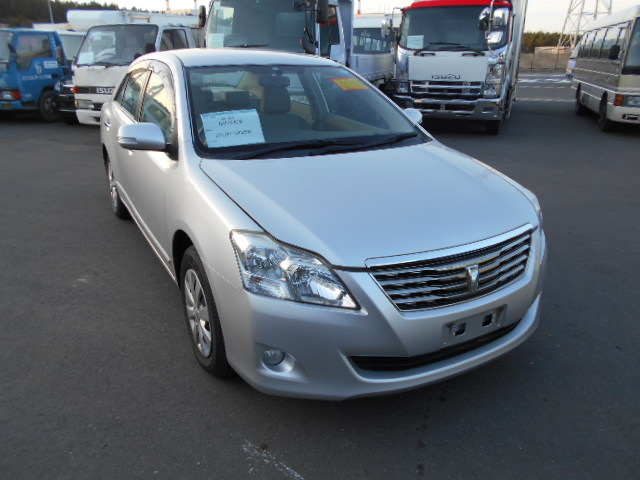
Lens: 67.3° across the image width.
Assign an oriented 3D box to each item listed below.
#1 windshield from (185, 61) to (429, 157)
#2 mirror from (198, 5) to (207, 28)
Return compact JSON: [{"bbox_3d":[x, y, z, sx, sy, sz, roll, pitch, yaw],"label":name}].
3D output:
[{"bbox_3d":[-0.081,-0.757,2.712,1.420,0.450,0.930,-11,23,-27],"label":"windshield"},{"bbox_3d":[-2.069,-3.936,8.464,0.190,0.420,0.110,8,22,21],"label":"mirror"}]

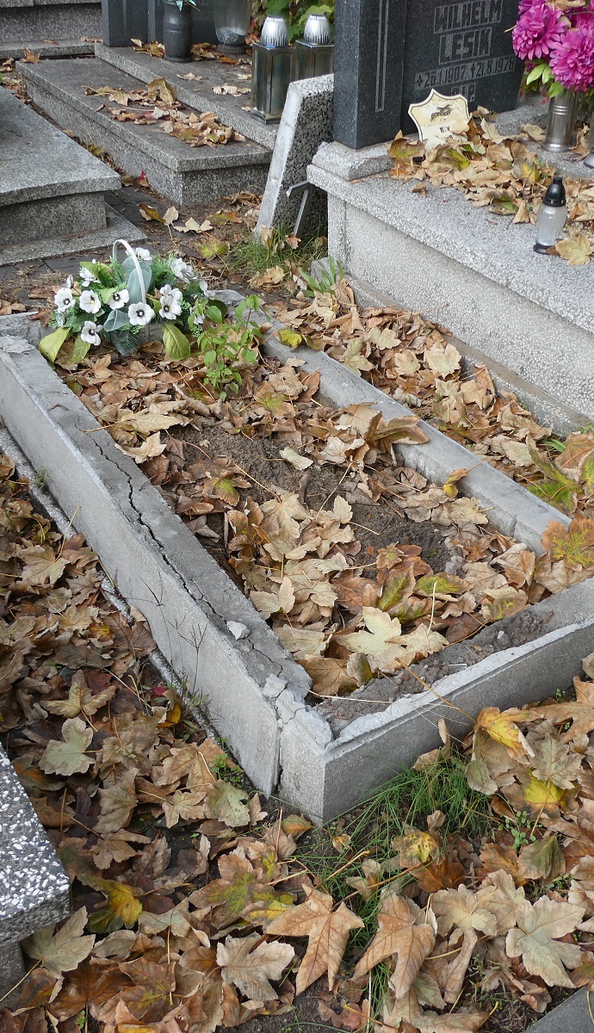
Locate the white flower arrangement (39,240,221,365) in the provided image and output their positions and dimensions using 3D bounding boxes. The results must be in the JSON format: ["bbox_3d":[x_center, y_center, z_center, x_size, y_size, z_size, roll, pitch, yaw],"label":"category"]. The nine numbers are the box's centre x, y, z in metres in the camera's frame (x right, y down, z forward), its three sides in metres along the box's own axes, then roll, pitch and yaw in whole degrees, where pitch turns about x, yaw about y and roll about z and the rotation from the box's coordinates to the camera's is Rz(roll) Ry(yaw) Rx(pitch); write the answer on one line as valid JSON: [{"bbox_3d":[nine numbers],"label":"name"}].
[{"bbox_3d":[-0.477,-0.633,2.716,0.420,0.250,0.280,-20,41,-26],"label":"white flower arrangement"}]

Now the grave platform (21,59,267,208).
[{"bbox_3d":[-0.796,-1.908,4.583,0.440,0.175,1.840,-20,43,-27],"label":"grave platform"}]

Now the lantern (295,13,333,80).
[{"bbox_3d":[0.082,-1.916,4.059,0.132,0.395,0.132,-18,42,-25],"label":"lantern"}]

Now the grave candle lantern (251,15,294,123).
[{"bbox_3d":[-0.098,-1.873,3.994,0.132,0.395,0.132,-18,42,-24],"label":"grave candle lantern"}]

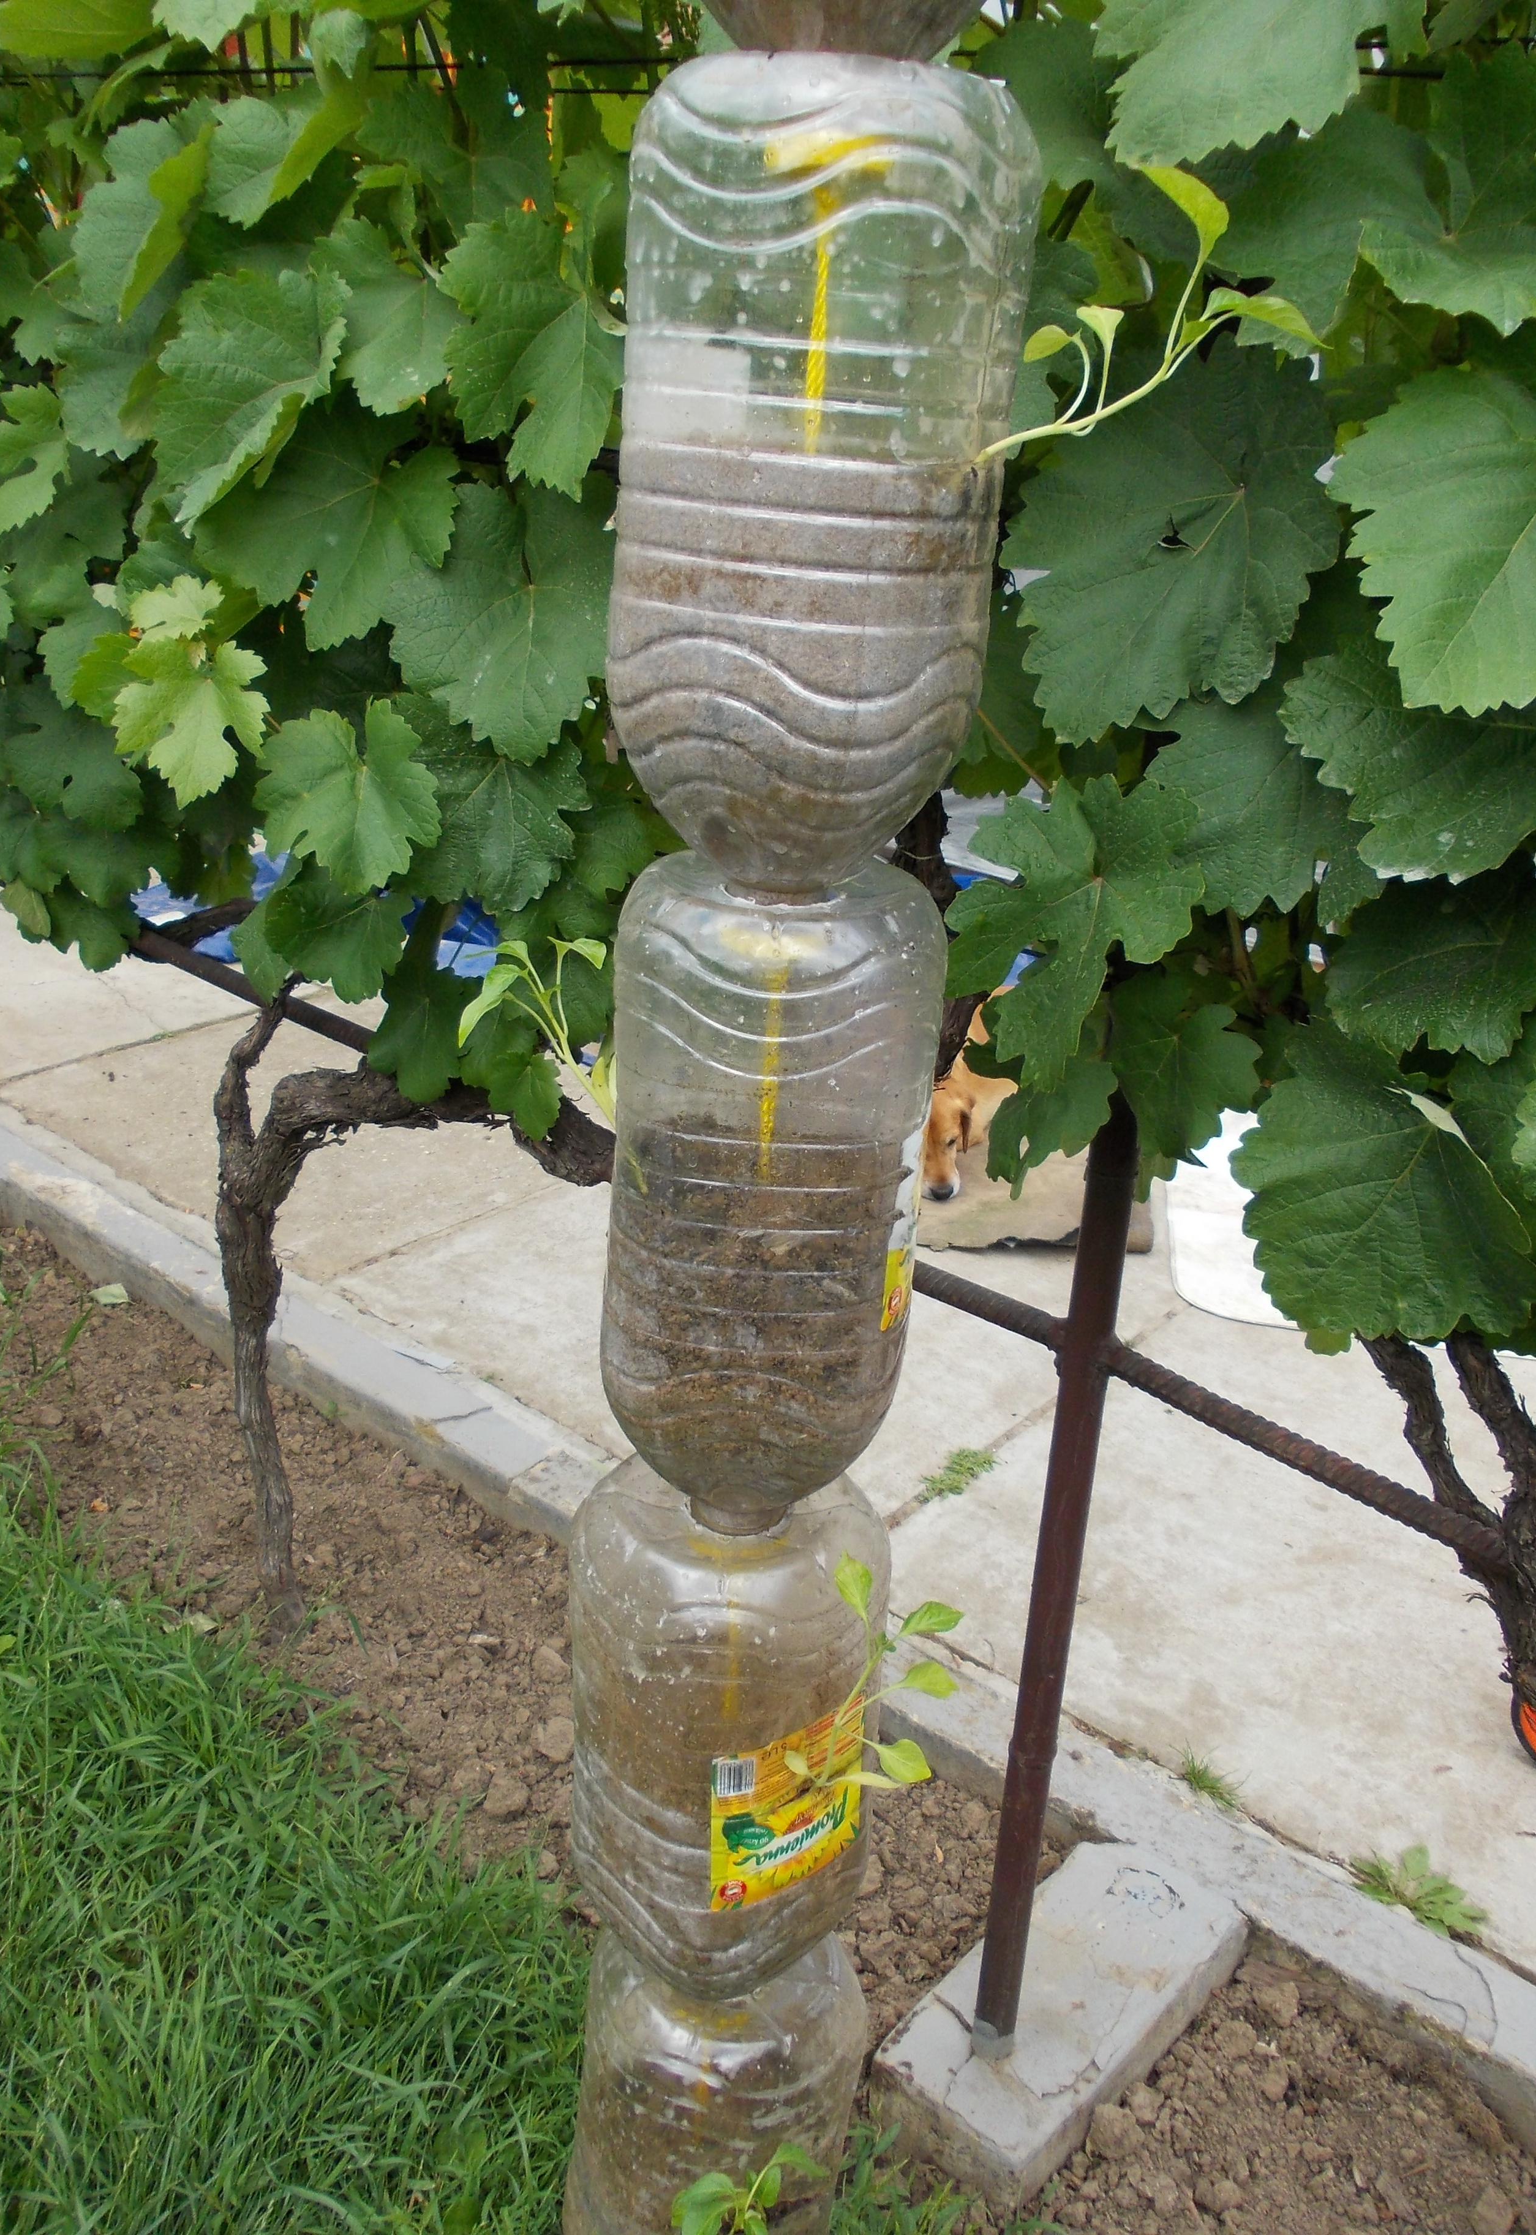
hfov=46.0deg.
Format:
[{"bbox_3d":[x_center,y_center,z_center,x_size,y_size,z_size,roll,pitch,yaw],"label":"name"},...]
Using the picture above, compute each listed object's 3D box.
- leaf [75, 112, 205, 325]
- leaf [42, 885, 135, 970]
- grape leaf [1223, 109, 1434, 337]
[{"bbox_3d":[-0.528,-0.758,1.520,0.125,0.175,0.080,5,8,3],"label":"leaf"},{"bbox_3d":[-0.751,-0.219,2.001,0.109,0.120,0.030,-8,-9,-6],"label":"leaf"},{"bbox_3d":[0.305,-0.497,1.000,0.145,0.145,0.050,13,12,21],"label":"grape leaf"}]

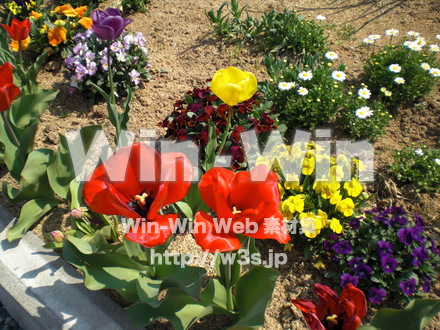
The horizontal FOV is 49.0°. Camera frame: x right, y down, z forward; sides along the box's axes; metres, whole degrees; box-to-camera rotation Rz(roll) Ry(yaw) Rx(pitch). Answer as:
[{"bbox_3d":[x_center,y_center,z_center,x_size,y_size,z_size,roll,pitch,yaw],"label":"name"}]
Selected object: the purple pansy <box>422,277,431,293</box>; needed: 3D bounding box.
[{"bbox_3d":[0.295,0.171,0.690,0.015,0.021,0.012,-21,21,-22],"label":"purple pansy"}]

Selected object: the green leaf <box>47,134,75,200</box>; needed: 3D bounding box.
[{"bbox_3d":[-0.281,0.004,0.860,0.042,0.120,0.042,0,42,0],"label":"green leaf"}]

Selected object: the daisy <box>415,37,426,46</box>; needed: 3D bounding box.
[{"bbox_3d":[0.498,-0.307,1.200,0.031,0.011,0.031,18,47,18],"label":"daisy"}]

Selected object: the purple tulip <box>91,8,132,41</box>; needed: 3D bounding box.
[{"bbox_3d":[-0.203,-0.262,0.905,0.075,0.057,0.070,-10,45,-10],"label":"purple tulip"}]

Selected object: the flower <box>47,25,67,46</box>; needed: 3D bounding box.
[{"bbox_3d":[-0.439,-0.347,1.300,0.050,0.054,0.016,-4,23,-5],"label":"flower"}]

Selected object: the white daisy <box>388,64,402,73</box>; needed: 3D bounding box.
[{"bbox_3d":[0.414,-0.228,1.140,0.031,0.011,0.031,16,46,16],"label":"white daisy"}]

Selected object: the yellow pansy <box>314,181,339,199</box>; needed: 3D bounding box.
[{"bbox_3d":[0.174,0.040,0.790,0.043,0.029,0.022,0,17,0],"label":"yellow pansy"}]

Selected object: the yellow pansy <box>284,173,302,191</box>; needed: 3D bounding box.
[{"bbox_3d":[0.121,0.027,0.800,0.029,0.029,0.018,0,17,0],"label":"yellow pansy"}]

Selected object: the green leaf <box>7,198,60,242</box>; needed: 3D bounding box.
[{"bbox_3d":[-0.326,0.097,0.845,0.045,0.028,0.105,28,49,28],"label":"green leaf"}]

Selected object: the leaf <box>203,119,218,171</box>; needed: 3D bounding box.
[{"bbox_3d":[-0.017,-0.037,0.910,0.029,0.120,0.025,0,42,0],"label":"leaf"}]

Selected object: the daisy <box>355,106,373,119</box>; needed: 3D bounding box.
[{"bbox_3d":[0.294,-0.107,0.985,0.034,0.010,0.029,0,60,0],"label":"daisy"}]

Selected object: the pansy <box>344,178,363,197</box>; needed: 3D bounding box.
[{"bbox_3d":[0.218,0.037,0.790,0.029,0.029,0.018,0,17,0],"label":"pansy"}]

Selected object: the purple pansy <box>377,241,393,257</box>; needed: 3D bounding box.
[{"bbox_3d":[0.273,0.139,0.800,0.027,0.029,0.013,0,1,0],"label":"purple pansy"}]

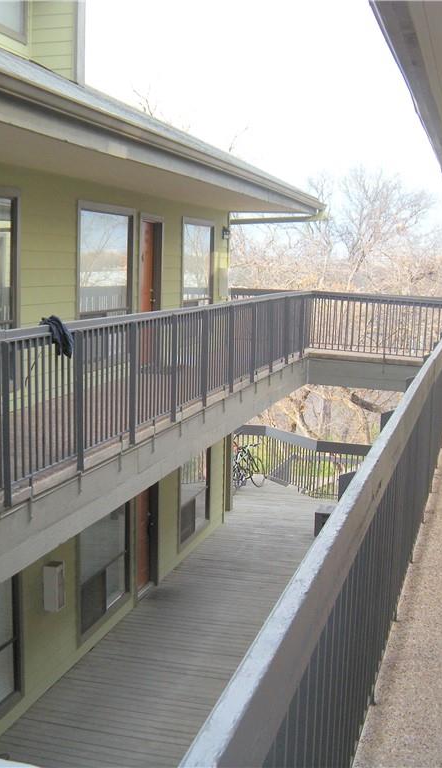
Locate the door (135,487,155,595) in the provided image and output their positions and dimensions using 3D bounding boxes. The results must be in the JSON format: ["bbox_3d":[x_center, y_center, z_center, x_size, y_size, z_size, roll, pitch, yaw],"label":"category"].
[{"bbox_3d":[-1.175,1.992,14.887,0.060,2.030,0.910,2,7,14],"label":"door"}]

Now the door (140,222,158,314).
[{"bbox_3d":[-1.109,-1.271,14.597,0.060,2.030,0.910,2,7,14],"label":"door"}]

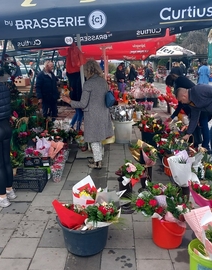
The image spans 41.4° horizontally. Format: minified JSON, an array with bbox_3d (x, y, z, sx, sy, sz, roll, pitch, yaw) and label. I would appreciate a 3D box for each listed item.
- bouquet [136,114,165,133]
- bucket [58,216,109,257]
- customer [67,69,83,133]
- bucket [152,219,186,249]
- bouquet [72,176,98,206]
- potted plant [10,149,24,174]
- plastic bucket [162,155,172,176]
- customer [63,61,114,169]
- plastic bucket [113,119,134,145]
[{"bbox_3d":[0.863,-0.210,5.429,0.500,0.330,0.420,0,15,0],"label":"bouquet"},{"bbox_3d":[-0.208,0.874,2.565,0.465,0.287,0.465,0,15,0],"label":"bucket"},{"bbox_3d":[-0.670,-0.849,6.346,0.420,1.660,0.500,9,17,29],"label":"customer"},{"bbox_3d":[0.591,0.863,2.651,0.315,0.280,0.315,0,15,0],"label":"bucket"},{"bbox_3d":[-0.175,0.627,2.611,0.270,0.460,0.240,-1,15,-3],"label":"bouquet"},{"bbox_3d":[-1.275,0.422,3.995,0.250,0.410,0.250,0,15,0],"label":"potted plant"},{"bbox_3d":[1.005,0.458,4.191,0.320,0.260,0.320,0,15,0],"label":"plastic bucket"},{"bbox_3d":[-0.274,-0.336,4.495,0.680,1.660,0.540,9,17,30],"label":"customer"},{"bbox_3d":[0.362,-0.068,5.880,0.430,0.420,0.430,0,15,0],"label":"plastic bucket"}]

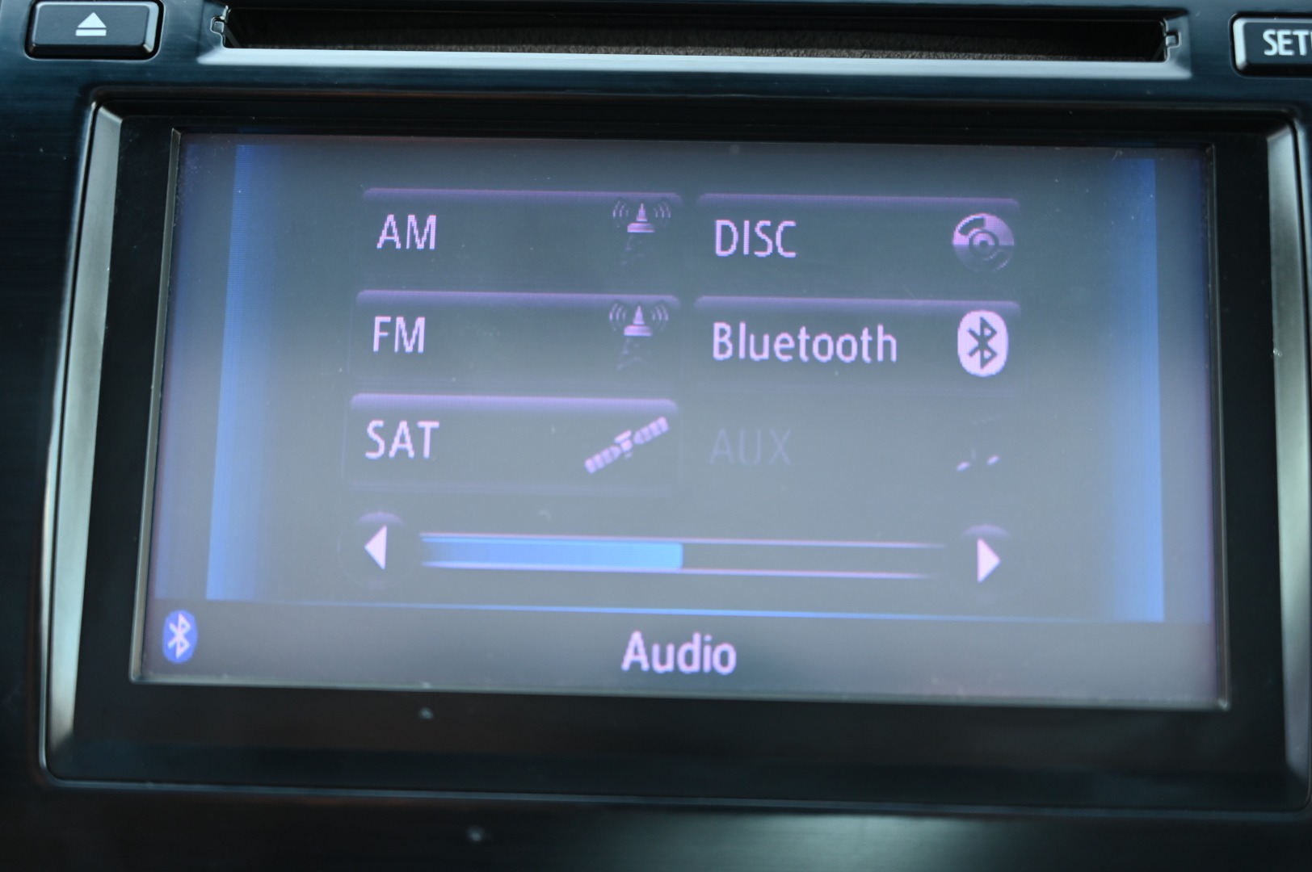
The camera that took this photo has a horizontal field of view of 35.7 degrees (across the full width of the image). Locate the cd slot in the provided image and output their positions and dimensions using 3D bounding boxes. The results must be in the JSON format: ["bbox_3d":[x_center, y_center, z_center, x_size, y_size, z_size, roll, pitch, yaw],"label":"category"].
[{"bbox_3d":[0.005,-0.053,0.275,0.126,0.006,0.010,1,-10,2],"label":"cd slot"}]

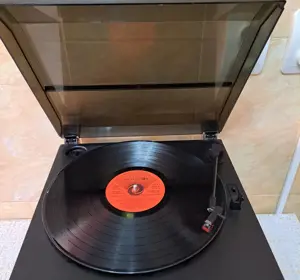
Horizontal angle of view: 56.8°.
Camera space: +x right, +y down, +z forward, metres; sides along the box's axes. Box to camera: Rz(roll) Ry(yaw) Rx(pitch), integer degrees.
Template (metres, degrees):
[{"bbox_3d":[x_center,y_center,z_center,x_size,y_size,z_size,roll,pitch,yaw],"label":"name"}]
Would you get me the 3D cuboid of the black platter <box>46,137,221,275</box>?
[{"bbox_3d":[-0.024,0.091,0.483,0.302,0.016,0.302,-2,34,-2],"label":"black platter"}]

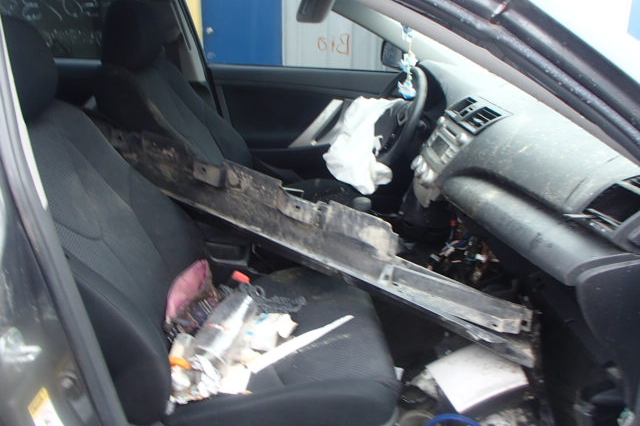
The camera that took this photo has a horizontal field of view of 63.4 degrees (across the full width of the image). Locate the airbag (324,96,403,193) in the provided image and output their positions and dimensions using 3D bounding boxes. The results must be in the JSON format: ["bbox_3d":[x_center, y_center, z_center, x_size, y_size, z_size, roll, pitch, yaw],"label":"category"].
[{"bbox_3d":[0.154,-0.234,1.808,0.270,0.345,0.340,-3,20,-8],"label":"airbag"}]

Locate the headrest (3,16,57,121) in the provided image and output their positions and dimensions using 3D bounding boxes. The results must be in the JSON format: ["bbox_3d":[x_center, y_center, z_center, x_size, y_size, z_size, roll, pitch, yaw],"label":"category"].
[{"bbox_3d":[-0.559,-0.260,0.928,0.125,0.205,0.260,-3,20,-8],"label":"headrest"}]

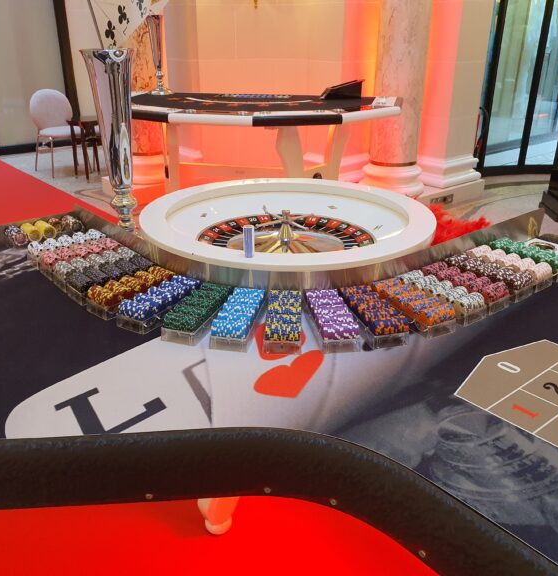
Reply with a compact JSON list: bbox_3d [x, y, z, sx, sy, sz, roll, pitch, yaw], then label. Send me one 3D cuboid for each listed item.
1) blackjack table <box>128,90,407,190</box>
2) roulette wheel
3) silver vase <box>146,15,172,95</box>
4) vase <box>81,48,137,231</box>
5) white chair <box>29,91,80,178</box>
[{"bbox_3d":[-0.137,-0.740,3.854,1.940,0.945,1.170,2,24,3],"label":"blackjack table"},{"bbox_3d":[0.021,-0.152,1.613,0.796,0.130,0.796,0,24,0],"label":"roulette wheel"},{"bbox_3d":[-0.860,-1.668,4.144,0.148,0.520,0.148,0,24,0],"label":"silver vase"},{"bbox_3d":[-0.429,-0.356,1.546,0.140,0.510,0.140,0,24,0],"label":"vase"},{"bbox_3d":[-2.231,-1.581,5.851,0.480,0.810,0.520,-16,29,-33],"label":"white chair"}]

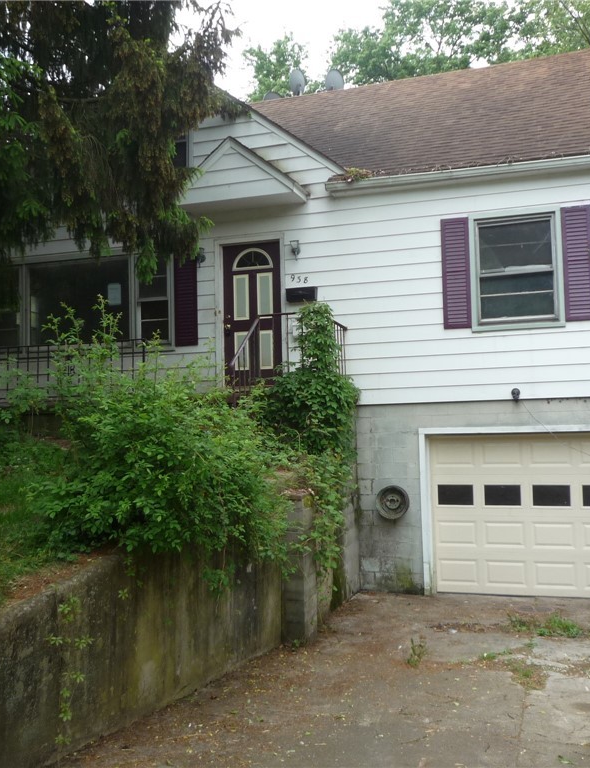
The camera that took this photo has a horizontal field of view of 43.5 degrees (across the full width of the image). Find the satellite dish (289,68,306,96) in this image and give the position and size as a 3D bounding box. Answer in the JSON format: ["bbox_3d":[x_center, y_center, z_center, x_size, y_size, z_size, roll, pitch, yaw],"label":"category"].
[{"bbox_3d":[0.048,-5.781,14.274,0.300,0.580,0.500,2,-5,-42],"label":"satellite dish"}]

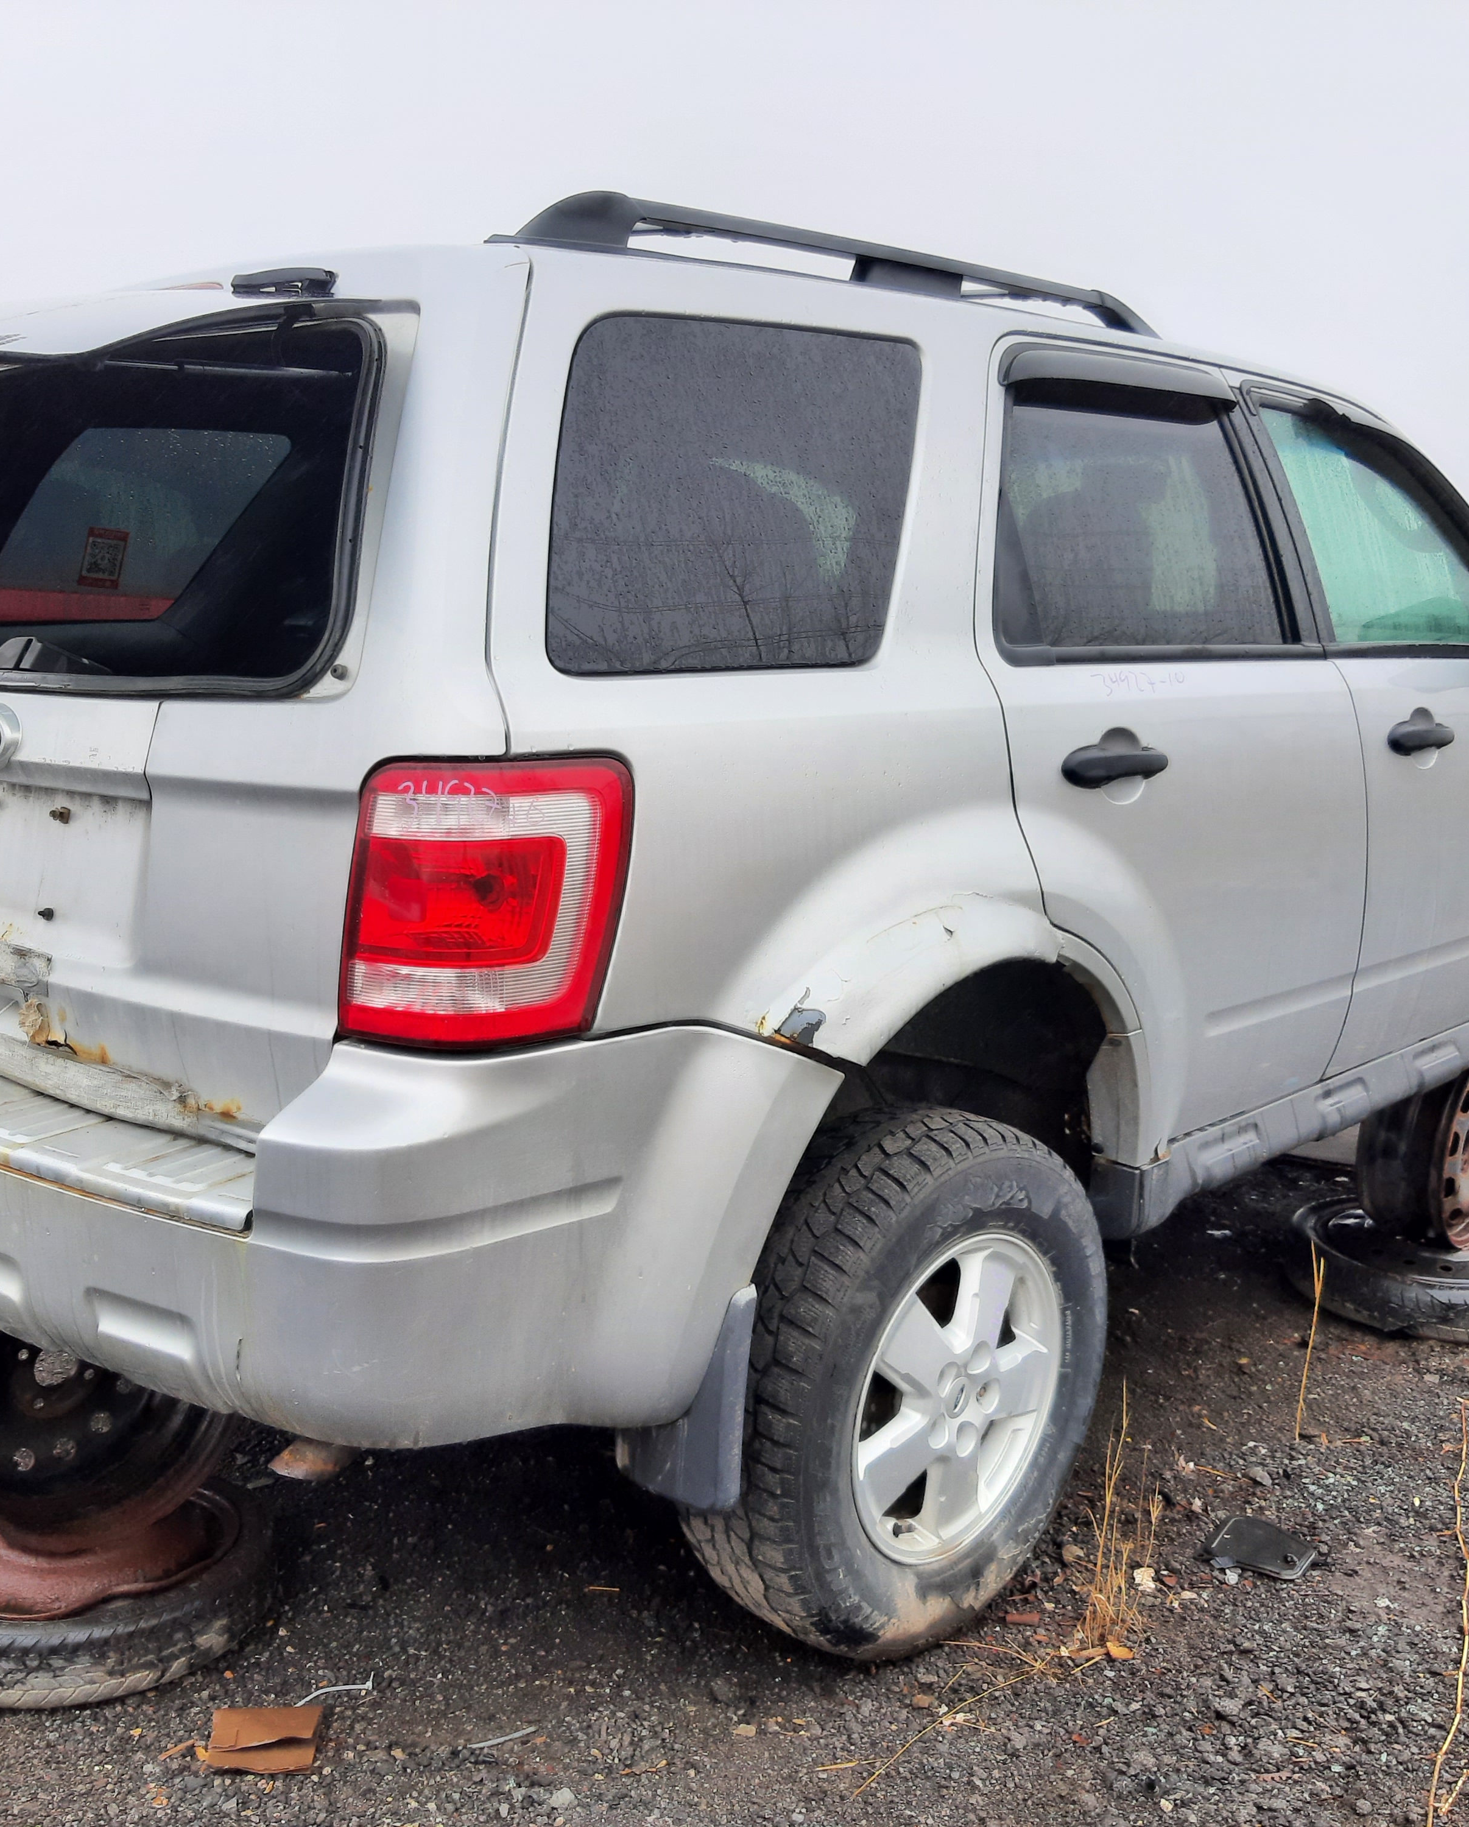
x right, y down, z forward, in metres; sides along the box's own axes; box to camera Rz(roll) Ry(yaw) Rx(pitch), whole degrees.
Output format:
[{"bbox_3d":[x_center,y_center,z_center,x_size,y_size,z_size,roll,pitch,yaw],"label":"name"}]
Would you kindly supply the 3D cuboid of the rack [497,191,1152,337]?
[{"bbox_3d":[0.213,-0.851,2.436,0.065,0.090,1.340,9,14,43],"label":"rack"}]

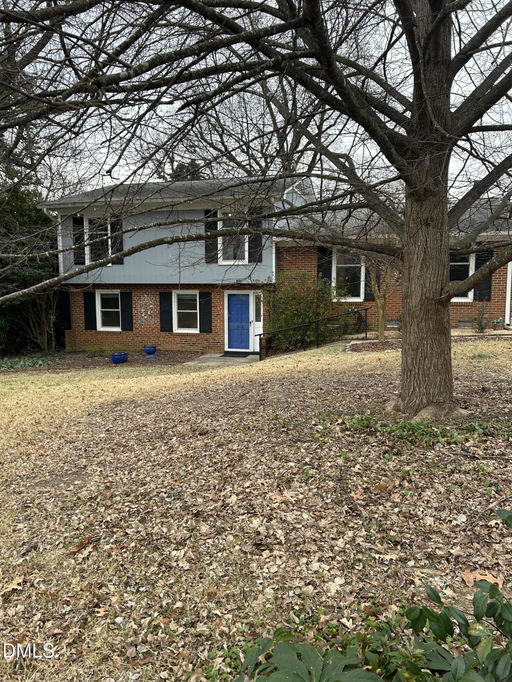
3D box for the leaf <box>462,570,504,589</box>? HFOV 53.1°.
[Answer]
[{"bbox_3d":[1.162,1.211,2.626,0.205,0.030,0.110,2,6,18],"label":"leaf"}]

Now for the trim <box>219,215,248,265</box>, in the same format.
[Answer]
[{"bbox_3d":[-0.737,-3.312,16.631,1.030,1.643,0.100,2,6,15],"label":"trim"}]

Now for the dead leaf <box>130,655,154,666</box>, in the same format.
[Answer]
[{"bbox_3d":[-0.463,1.296,2.089,0.100,0.020,0.040,-3,7,-27],"label":"dead leaf"}]

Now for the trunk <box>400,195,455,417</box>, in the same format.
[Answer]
[{"bbox_3d":[2.053,-0.465,6.106,0.630,2.640,0.630,2,6,18],"label":"trunk"}]

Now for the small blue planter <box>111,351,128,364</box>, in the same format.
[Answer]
[{"bbox_3d":[-4.212,0.528,15.882,0.490,0.310,0.490,0,6,0],"label":"small blue planter"}]

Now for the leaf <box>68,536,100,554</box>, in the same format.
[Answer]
[{"bbox_3d":[-1.025,1.209,3.043,0.065,0.030,0.180,5,8,39],"label":"leaf"}]

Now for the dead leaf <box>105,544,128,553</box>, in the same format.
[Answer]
[{"bbox_3d":[-0.821,1.217,3.015,0.115,0.020,0.045,-3,7,-26],"label":"dead leaf"}]

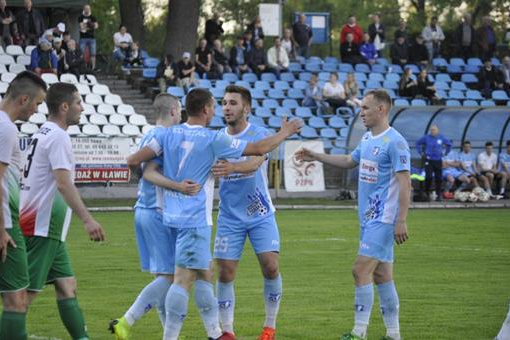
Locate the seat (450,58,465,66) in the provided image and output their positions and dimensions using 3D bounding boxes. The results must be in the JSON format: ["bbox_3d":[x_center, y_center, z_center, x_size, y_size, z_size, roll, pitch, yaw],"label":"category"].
[{"bbox_3d":[5.459,-2.852,71.600,0.430,0.310,0.400,0,1,-15],"label":"seat"}]

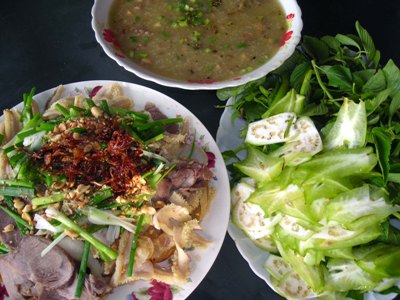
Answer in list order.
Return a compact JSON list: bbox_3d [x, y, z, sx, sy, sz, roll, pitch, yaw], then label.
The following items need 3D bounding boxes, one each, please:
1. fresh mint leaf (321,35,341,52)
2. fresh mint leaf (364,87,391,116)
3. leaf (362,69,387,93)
[{"bbox_3d":[0.143,-0.116,0.481,0.019,0.012,0.023,-31,64,-20],"label":"fresh mint leaf"},{"bbox_3d":[0.176,-0.047,0.433,0.013,0.013,0.041,41,65,21],"label":"fresh mint leaf"},{"bbox_3d":[0.178,-0.072,0.452,0.016,0.013,0.028,40,65,21],"label":"leaf"}]

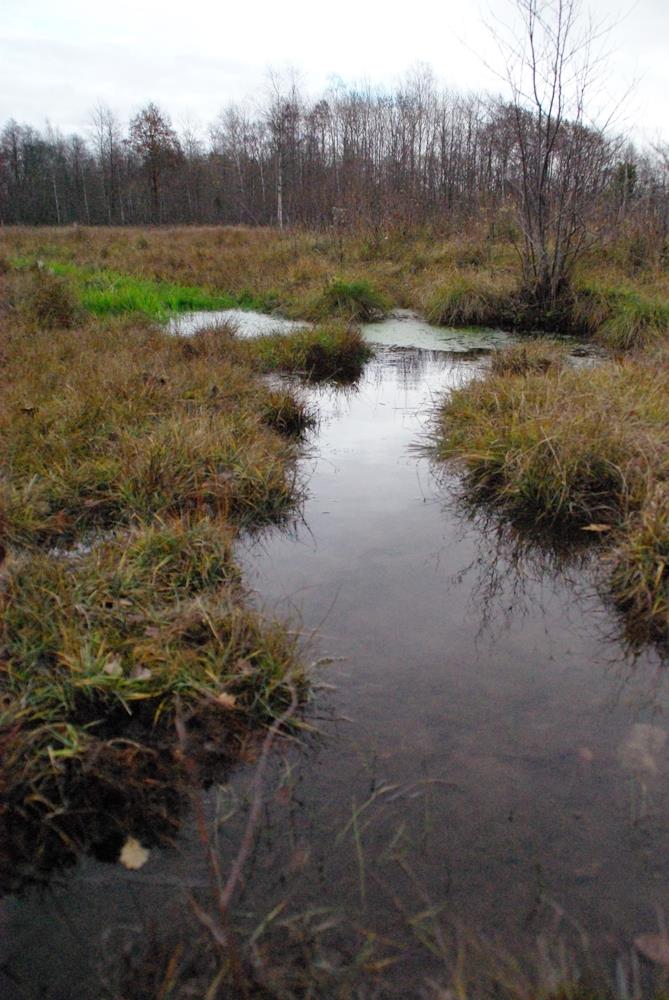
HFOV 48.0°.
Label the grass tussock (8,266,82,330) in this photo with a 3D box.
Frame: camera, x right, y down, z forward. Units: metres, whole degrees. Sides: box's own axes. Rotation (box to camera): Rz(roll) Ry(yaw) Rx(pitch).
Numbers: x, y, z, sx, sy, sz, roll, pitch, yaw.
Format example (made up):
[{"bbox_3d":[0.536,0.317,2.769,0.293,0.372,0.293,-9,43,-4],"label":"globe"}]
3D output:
[{"bbox_3d":[-3.329,-2.350,8.737,0.680,0.600,0.650,0,21,0],"label":"grass tussock"}]

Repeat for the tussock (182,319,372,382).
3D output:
[{"bbox_3d":[-0.514,-1.410,7.009,1.650,0.420,0.950,0,21,0],"label":"tussock"}]

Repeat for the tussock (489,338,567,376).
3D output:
[{"bbox_3d":[1.768,-1.333,6.878,0.680,0.290,0.550,0,21,0],"label":"tussock"}]

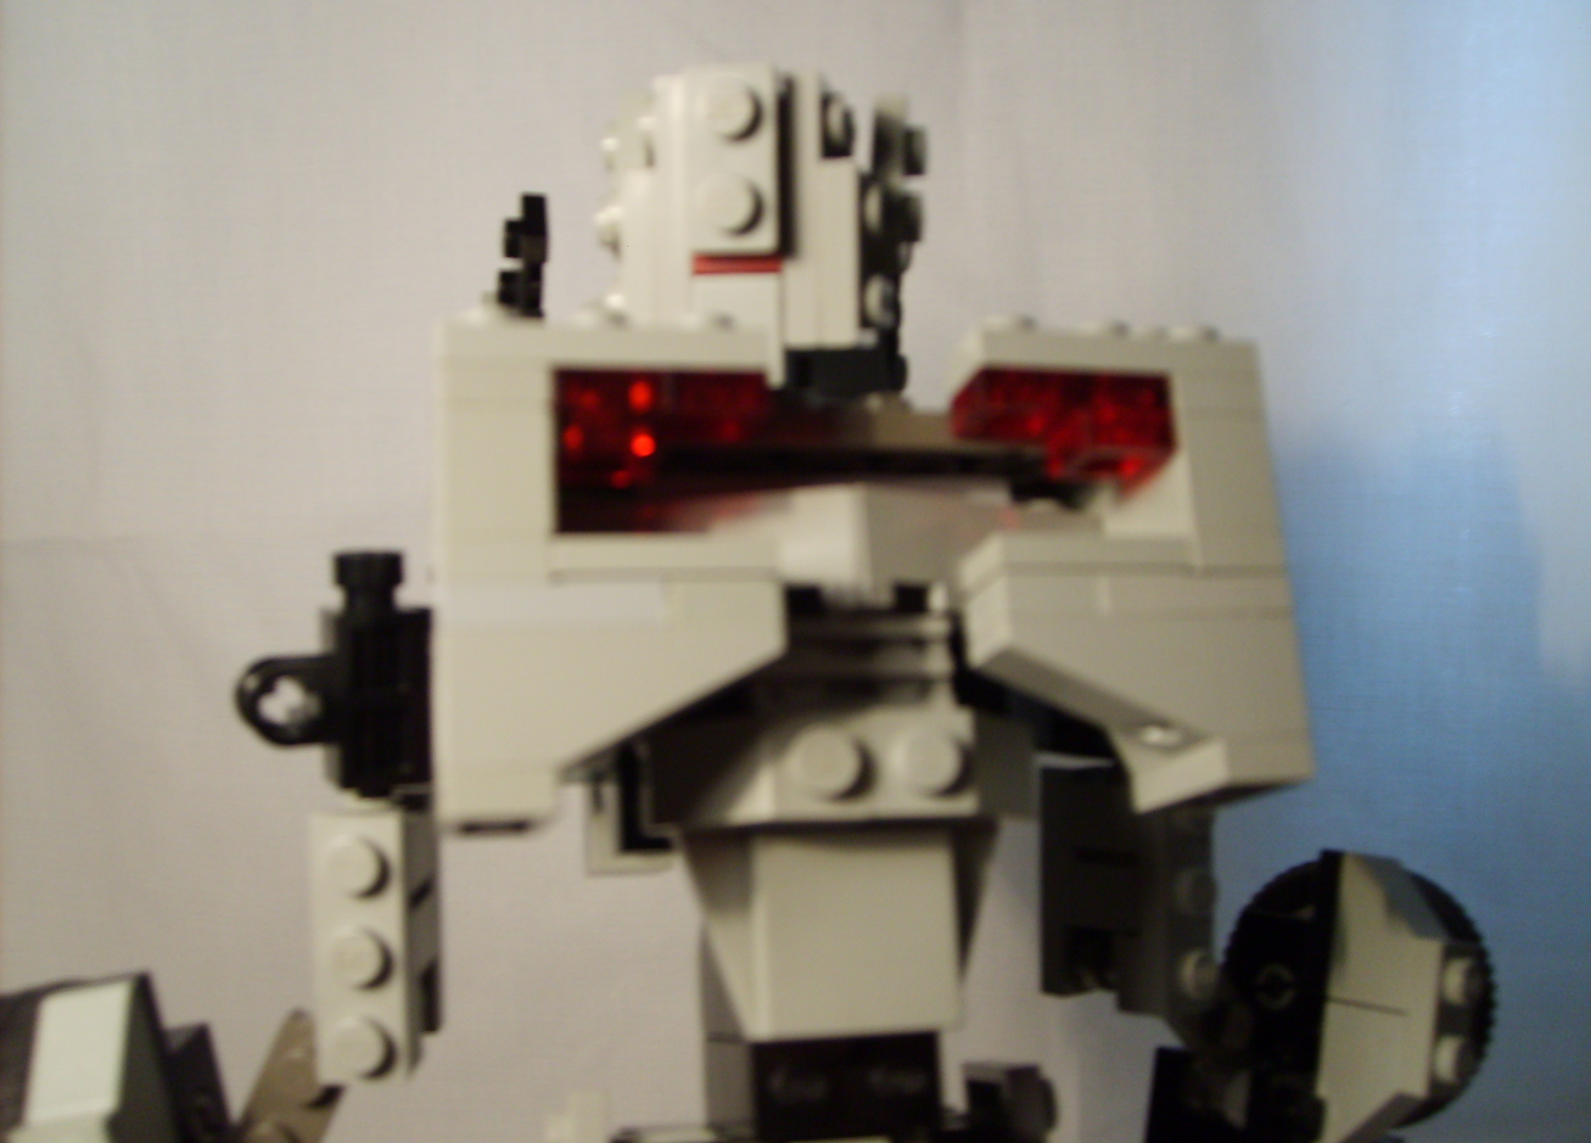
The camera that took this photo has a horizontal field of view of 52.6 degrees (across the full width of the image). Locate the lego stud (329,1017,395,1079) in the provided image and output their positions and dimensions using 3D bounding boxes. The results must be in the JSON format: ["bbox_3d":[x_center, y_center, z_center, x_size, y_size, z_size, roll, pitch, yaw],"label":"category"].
[{"bbox_3d":[-0.038,0.042,0.141,0.005,0.005,0.002,1,-7,-6],"label":"lego stud"}]

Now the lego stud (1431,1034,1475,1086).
[{"bbox_3d":[0.067,0.050,0.164,0.002,0.005,0.005,-2,-19,42],"label":"lego stud"}]

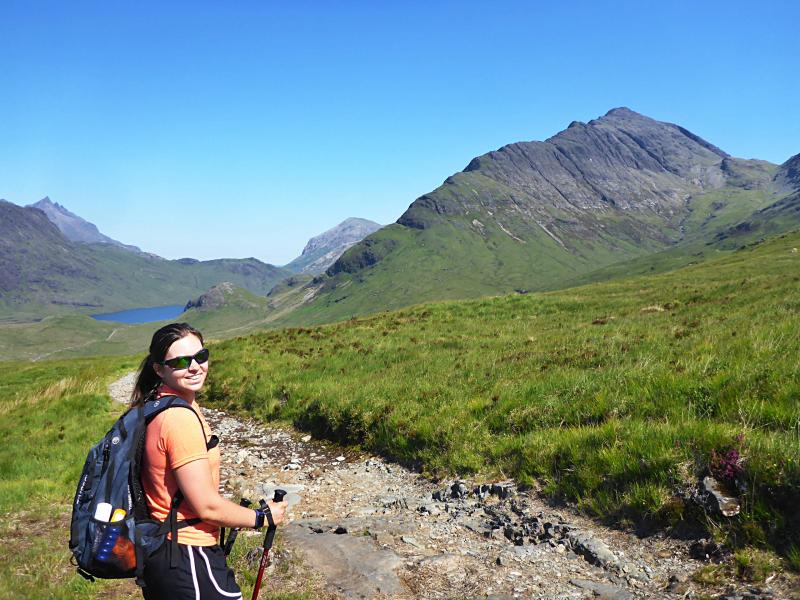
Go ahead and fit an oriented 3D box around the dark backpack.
[{"bbox_3d":[-0.793,0.564,2.000,0.360,0.530,0.320,5,0,-35],"label":"dark backpack"}]

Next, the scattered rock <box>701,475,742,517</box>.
[{"bbox_3d":[1.907,1.169,3.850,0.220,0.200,0.200,2,4,26],"label":"scattered rock"}]

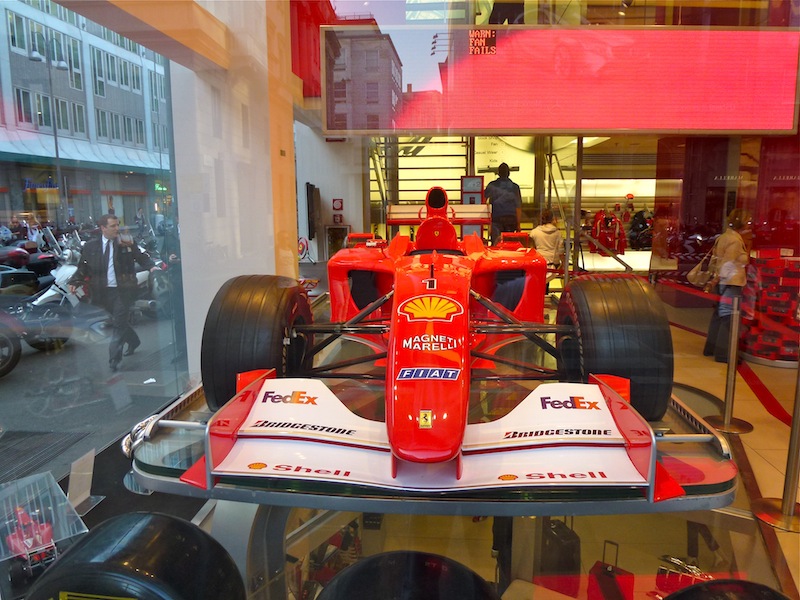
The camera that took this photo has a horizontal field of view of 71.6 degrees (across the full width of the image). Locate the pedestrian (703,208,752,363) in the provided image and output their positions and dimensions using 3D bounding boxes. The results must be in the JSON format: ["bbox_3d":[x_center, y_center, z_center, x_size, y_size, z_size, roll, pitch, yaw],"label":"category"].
[{"bbox_3d":[3.547,-0.153,5.934,0.450,1.620,0.500,-1,8,-9],"label":"pedestrian"}]

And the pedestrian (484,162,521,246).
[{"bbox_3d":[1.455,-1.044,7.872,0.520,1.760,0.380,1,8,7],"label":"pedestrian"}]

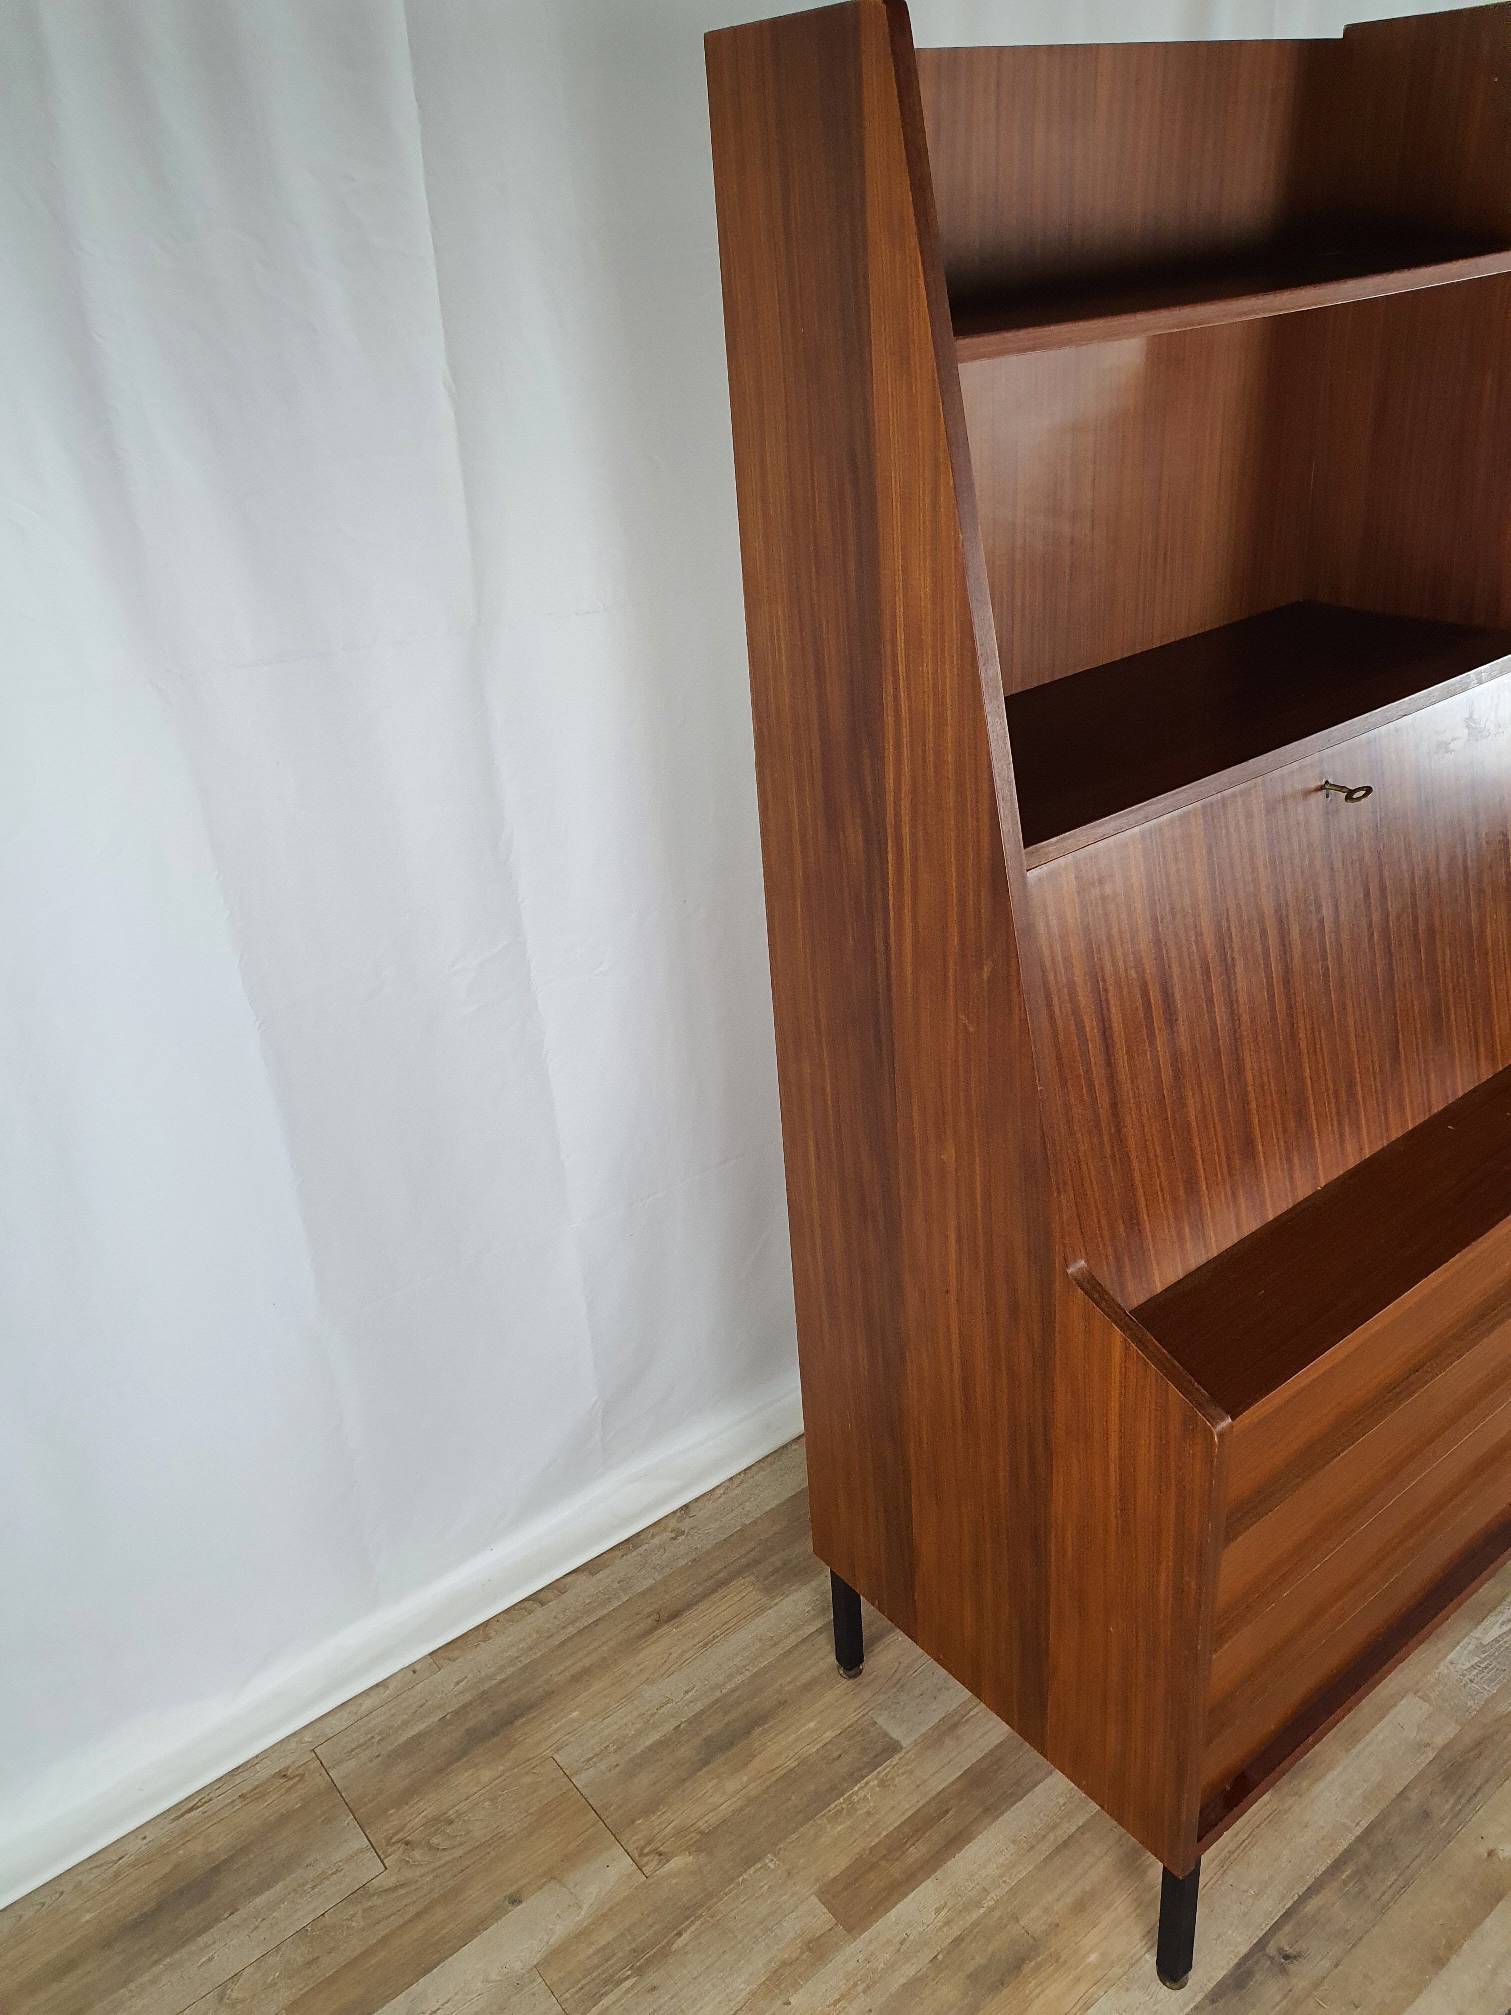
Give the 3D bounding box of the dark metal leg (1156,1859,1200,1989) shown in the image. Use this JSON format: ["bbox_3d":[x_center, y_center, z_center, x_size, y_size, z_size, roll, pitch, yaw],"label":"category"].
[{"bbox_3d":[0.392,0.840,1.400,0.022,0.177,0.022,-23,32,-32],"label":"dark metal leg"}]

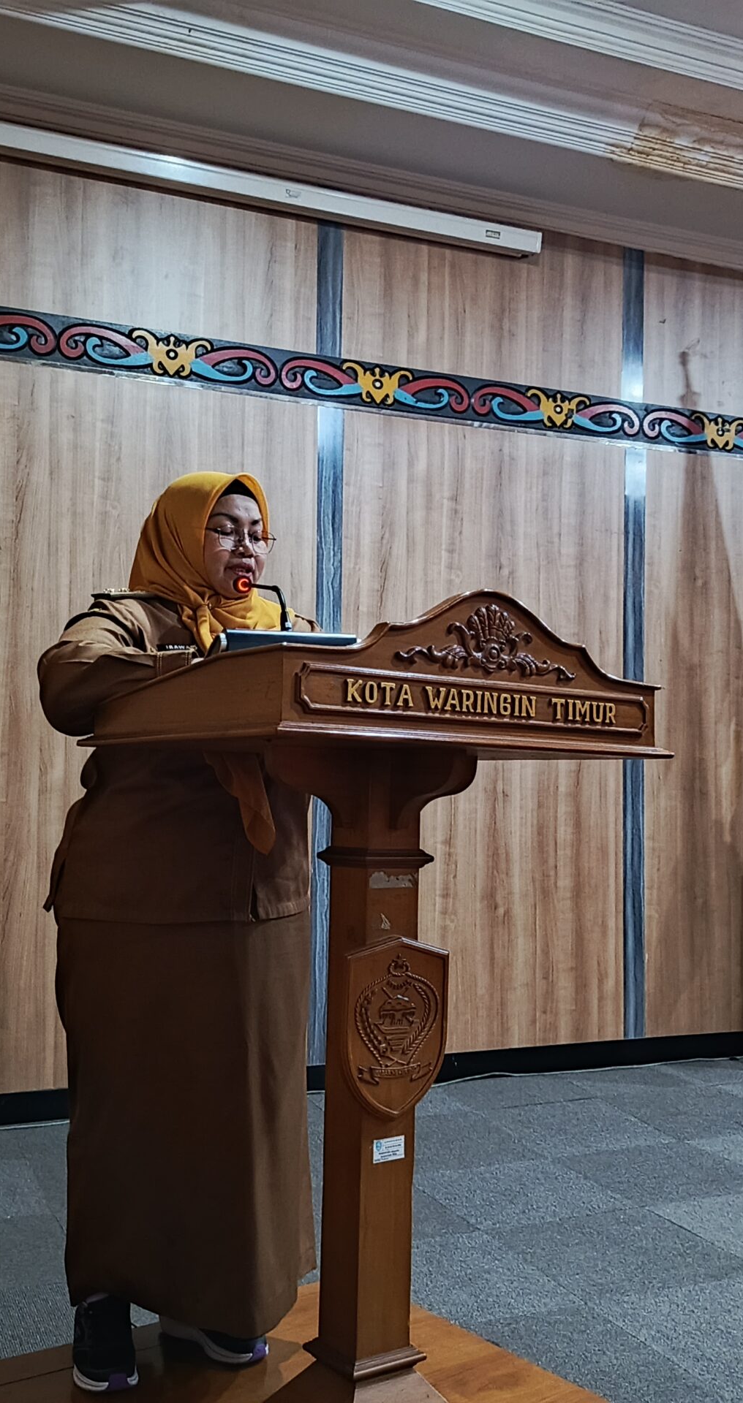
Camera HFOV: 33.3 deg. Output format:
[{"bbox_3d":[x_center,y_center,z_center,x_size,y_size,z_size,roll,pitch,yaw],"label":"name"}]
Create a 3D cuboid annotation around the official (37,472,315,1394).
[{"bbox_3d":[-0.330,0.380,2.220,0.550,1.570,0.450,4,-6,-45],"label":"official"}]

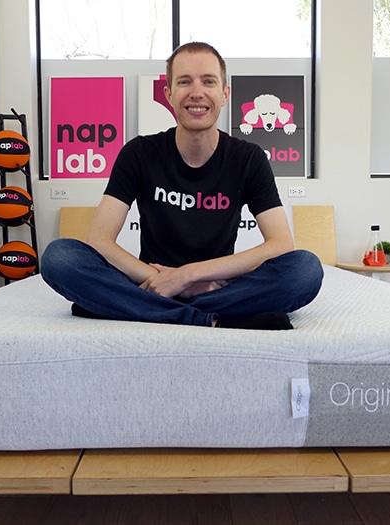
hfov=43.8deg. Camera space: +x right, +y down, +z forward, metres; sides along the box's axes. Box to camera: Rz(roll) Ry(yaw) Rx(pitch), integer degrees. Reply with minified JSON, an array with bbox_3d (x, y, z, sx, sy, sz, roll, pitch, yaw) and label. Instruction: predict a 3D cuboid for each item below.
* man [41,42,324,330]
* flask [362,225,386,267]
[{"bbox_3d":[-0.036,-0.243,1.435,0.800,0.780,0.620,0,5,0],"label":"man"},{"bbox_3d":[1.058,-0.098,2.850,0.134,0.240,0.134,0,5,-1],"label":"flask"}]

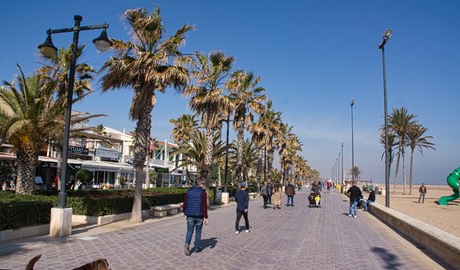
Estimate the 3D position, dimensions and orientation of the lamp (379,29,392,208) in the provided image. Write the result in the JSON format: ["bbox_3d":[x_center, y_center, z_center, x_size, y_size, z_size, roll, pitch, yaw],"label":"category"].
[{"bbox_3d":[8.471,-0.647,18.774,0.420,9.900,1.200,-1,-8,16],"label":"lamp"}]

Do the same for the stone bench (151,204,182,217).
[{"bbox_3d":[-2.785,3.545,16.111,0.650,0.450,2.200,-1,-8,16],"label":"stone bench"}]

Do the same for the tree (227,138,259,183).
[{"bbox_3d":[1.754,3.681,39.731,4.000,6.500,4.000,-1,-8,16],"label":"tree"}]

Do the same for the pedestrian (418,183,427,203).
[{"bbox_3d":[17.687,5.368,31.699,0.580,1.760,0.420,-3,-9,29],"label":"pedestrian"}]

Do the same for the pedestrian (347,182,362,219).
[{"bbox_3d":[6.342,3.323,17.685,0.660,1.760,0.420,-1,-8,20],"label":"pedestrian"}]

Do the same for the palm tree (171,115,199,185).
[{"bbox_3d":[-4.163,2.067,33.325,2.750,7.800,2.750,-1,-8,16],"label":"palm tree"}]

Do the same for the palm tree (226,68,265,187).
[{"bbox_3d":[1.140,0.233,27.763,3.100,10.200,3.100,-1,-8,16],"label":"palm tree"}]

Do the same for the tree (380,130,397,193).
[{"bbox_3d":[25.574,4.300,55.680,3.100,10.490,3.100,-1,-8,15],"label":"tree"}]

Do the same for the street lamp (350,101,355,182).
[{"bbox_3d":[13.023,1.522,36.544,0.420,10.400,1.200,-1,-8,16],"label":"street lamp"}]

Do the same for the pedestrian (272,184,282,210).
[{"bbox_3d":[3.015,3.843,21.846,0.550,1.650,0.420,0,-8,14],"label":"pedestrian"}]

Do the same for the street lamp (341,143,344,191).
[{"bbox_3d":[18.291,5.404,56.118,0.400,8.000,1.000,-1,-8,16],"label":"street lamp"}]

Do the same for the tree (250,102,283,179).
[{"bbox_3d":[4.621,1.648,44.271,3.700,11.893,3.700,-1,-8,15],"label":"tree"}]

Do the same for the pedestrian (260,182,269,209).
[{"bbox_3d":[2.192,3.724,21.528,0.580,1.700,0.500,-1,-8,16],"label":"pedestrian"}]

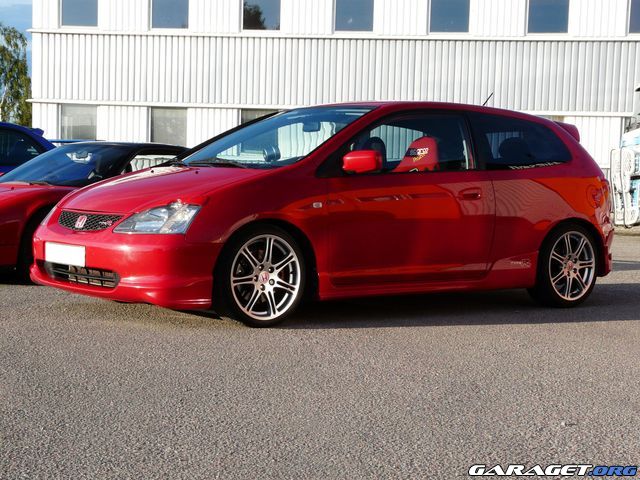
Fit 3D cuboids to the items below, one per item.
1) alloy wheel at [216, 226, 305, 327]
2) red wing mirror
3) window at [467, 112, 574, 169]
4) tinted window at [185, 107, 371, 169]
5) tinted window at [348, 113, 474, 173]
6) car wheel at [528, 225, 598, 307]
[{"bbox_3d":[-0.356,0.199,6.657,0.610,0.610,0.210,-1,4,-38],"label":"alloy wheel"},{"bbox_3d":[0.247,-0.452,6.878,0.140,0.145,0.210,-1,4,-38],"label":"red wing mirror"},{"bbox_3d":[1.353,-0.649,7.983,1.075,0.399,0.080,-1,-17,-42],"label":"window"},{"bbox_3d":[-0.315,-0.674,7.546,1.020,0.110,1.360,-29,21,-32],"label":"tinted window"},{"bbox_3d":[0.538,-0.608,7.294,1.120,0.443,0.070,-1,-18,-38],"label":"tinted window"},{"bbox_3d":[1.680,0.170,8.225,0.610,0.610,0.210,-1,4,-38],"label":"car wheel"}]

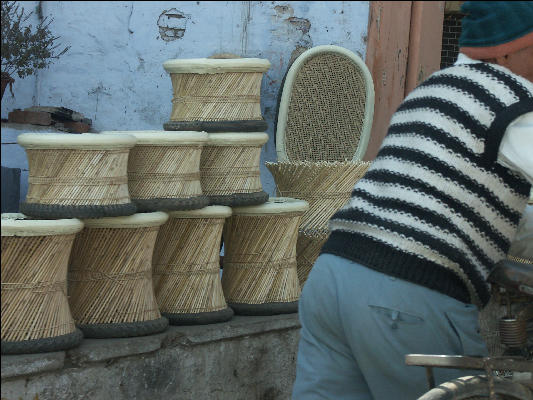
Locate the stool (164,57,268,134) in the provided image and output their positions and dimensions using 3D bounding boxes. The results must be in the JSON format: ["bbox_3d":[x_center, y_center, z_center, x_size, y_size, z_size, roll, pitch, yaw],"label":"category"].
[{"bbox_3d":[-0.197,-0.417,6.450,0.430,0.288,0.430,0,4,0],"label":"stool"}]

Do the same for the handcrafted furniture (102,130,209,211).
[{"bbox_3d":[-0.443,-0.117,6.250,0.438,0.290,0.438,0,4,0],"label":"handcrafted furniture"}]

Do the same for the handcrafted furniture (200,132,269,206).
[{"bbox_3d":[-0.208,-0.134,6.520,0.435,0.287,0.435,0,4,0],"label":"handcrafted furniture"}]

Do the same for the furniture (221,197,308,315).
[{"bbox_3d":[-0.023,0.224,6.700,0.395,0.450,0.395,0,4,0],"label":"furniture"}]

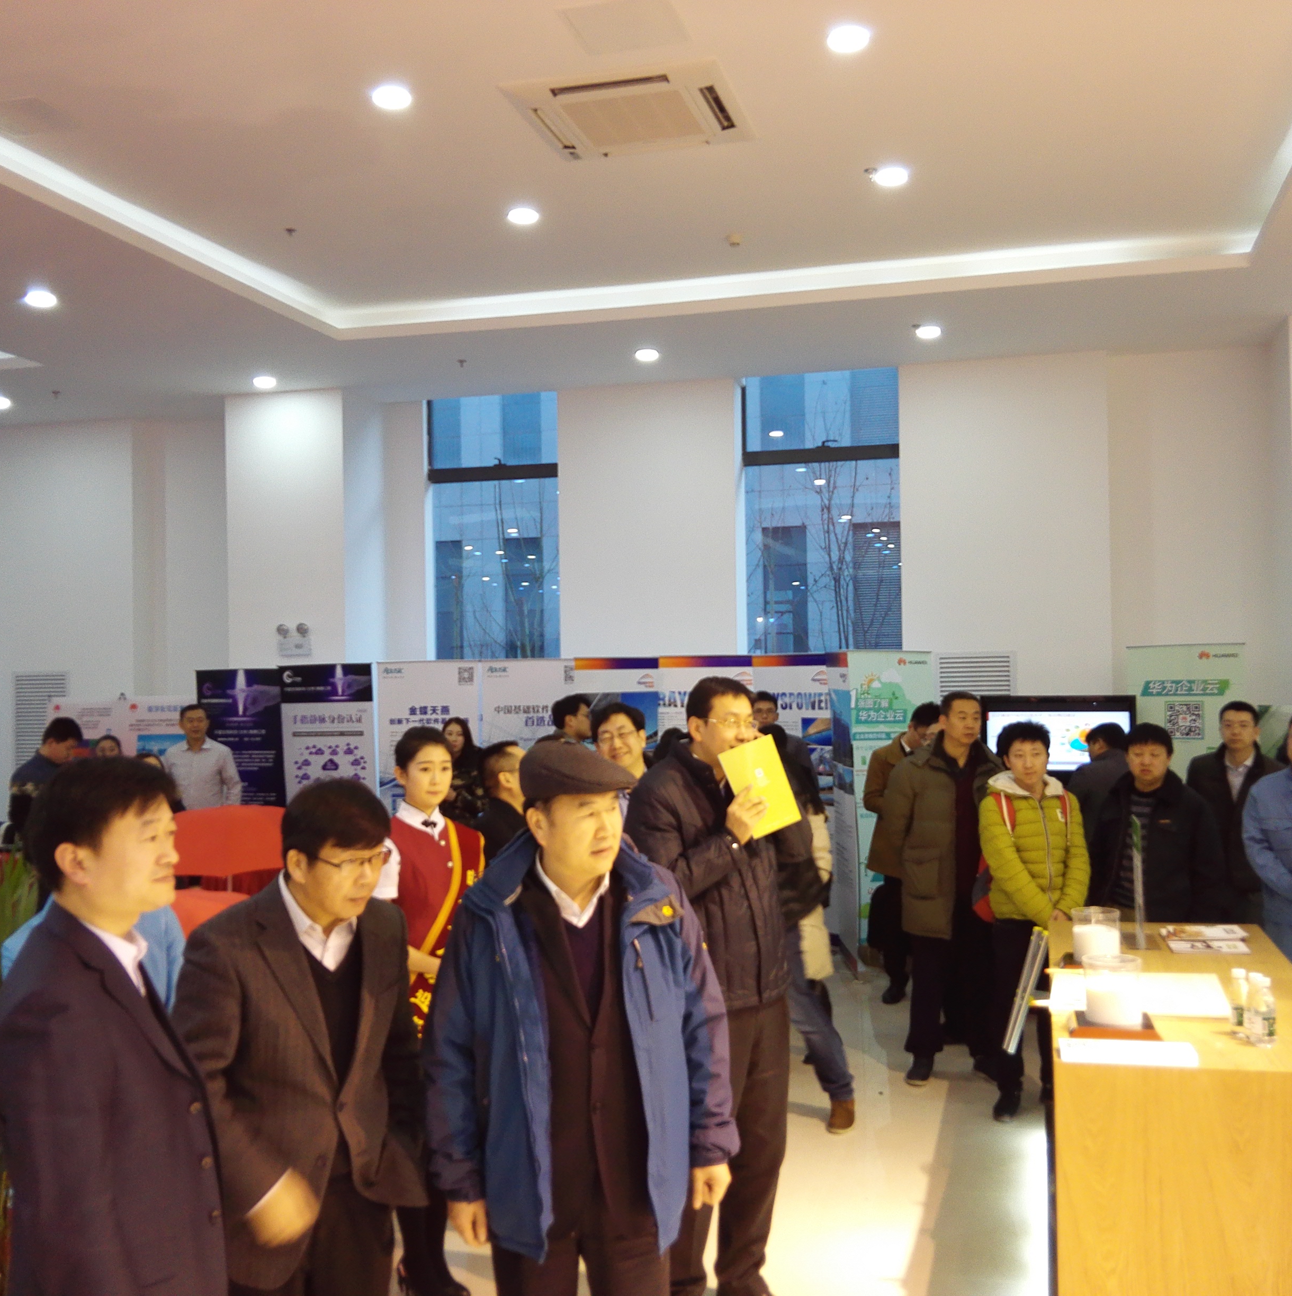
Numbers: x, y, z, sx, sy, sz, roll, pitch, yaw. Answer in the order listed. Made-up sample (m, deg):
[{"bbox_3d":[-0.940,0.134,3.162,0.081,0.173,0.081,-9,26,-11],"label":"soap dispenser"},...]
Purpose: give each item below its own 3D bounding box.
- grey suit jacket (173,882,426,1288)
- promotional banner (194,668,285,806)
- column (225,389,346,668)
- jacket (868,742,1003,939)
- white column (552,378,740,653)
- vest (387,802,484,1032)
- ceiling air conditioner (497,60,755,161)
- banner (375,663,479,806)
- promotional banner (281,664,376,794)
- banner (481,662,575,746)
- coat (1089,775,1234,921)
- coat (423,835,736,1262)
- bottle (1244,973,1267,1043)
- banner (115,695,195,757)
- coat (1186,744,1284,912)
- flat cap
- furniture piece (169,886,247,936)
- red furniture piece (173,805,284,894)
[{"bbox_3d":[-0.627,0.769,2.630,0.490,0.680,0.400,0,-2,-42],"label":"grey suit jacket"},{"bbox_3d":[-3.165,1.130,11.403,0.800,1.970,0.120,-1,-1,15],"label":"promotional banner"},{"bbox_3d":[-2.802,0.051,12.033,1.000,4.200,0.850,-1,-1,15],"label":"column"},{"bbox_3d":[1.353,0.864,6.550,0.600,0.920,0.380,0,-1,-18],"label":"jacket"},{"bbox_3d":[0.065,-0.004,11.743,1.470,4.180,0.350,-1,-1,15],"label":"white column"},{"bbox_3d":[-0.627,0.821,4.350,0.360,0.680,0.250,-1,-1,-23],"label":"vest"},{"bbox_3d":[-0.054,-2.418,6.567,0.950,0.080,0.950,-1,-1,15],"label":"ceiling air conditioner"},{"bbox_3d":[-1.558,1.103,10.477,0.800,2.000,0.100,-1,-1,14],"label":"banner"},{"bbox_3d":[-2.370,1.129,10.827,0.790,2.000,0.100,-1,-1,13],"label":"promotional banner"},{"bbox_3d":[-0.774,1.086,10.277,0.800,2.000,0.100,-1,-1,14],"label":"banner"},{"bbox_3d":[2.111,0.874,5.950,0.600,0.780,0.360,-2,-2,36],"label":"coat"},{"bbox_3d":[-0.132,0.750,2.750,0.570,0.790,0.340,-1,-1,-10],"label":"coat"},{"bbox_3d":[1.600,0.941,3.800,0.062,0.178,0.062,-1,-1,15],"label":"bottle"},{"bbox_3d":[-4.132,1.281,12.291,0.800,1.800,0.100,-1,-1,15],"label":"banner"},{"bbox_3d":[2.856,0.845,7.000,0.500,0.770,0.320,-1,-1,24],"label":"coat"},{"bbox_3d":[-0.140,0.252,2.970,0.270,0.125,0.200,-7,-5,40],"label":"flat cap"},{"bbox_3d":[-2.115,1.544,6.891,0.550,0.750,0.550,-1,-1,15],"label":"furniture piece"},{"bbox_3d":[-2.088,1.446,7.400,0.800,1.200,0.550,-1,-1,-6],"label":"red furniture piece"}]

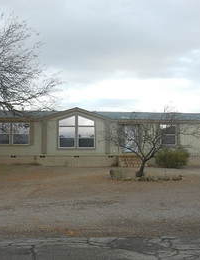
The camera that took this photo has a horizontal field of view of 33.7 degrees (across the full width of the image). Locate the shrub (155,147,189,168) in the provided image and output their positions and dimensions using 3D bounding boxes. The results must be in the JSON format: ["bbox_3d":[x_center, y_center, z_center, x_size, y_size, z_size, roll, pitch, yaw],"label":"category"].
[{"bbox_3d":[5.117,1.941,23.300,2.300,1.500,2.100,0,-3,-6],"label":"shrub"}]

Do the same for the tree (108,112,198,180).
[{"bbox_3d":[2.403,0.641,15.400,4.000,3.200,3.700,0,-3,-6],"label":"tree"}]

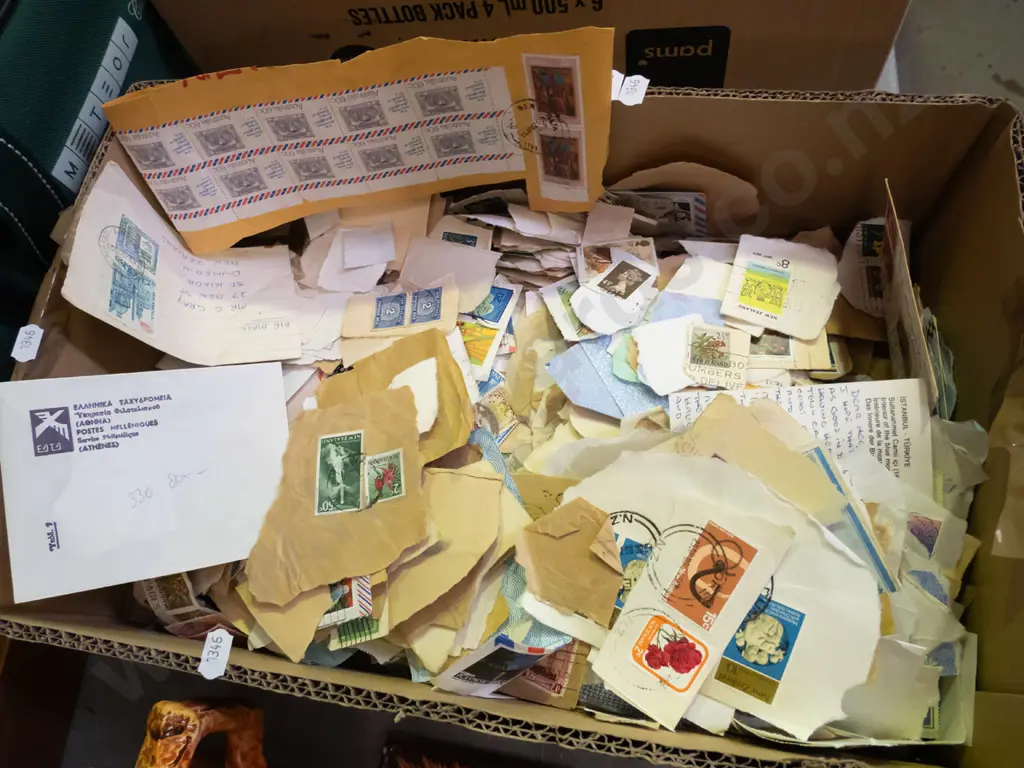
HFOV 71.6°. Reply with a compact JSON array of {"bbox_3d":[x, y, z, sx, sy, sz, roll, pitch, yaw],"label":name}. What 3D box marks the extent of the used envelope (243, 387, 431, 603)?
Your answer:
[{"bbox_3d":[-0.089,0.055,0.355,0.096,0.007,0.101,-13,66,7],"label":"used envelope"}]

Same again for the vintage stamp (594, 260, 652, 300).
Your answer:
[{"bbox_3d":[0.059,-0.054,0.370,0.018,0.001,0.022,33,64,28],"label":"vintage stamp"}]

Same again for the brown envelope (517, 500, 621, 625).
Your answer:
[{"bbox_3d":[0.029,0.076,0.316,0.052,0.004,0.048,24,79,11],"label":"brown envelope"}]

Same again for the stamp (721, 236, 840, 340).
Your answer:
[{"bbox_3d":[0.129,-0.046,0.338,0.051,0.002,0.049,16,74,14],"label":"stamp"}]

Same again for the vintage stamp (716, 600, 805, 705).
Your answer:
[{"bbox_3d":[0.103,0.110,0.296,0.025,0.001,0.040,22,83,13],"label":"vintage stamp"}]

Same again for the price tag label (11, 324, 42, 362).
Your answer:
[{"bbox_3d":[-0.223,-0.019,0.328,0.013,0.001,0.019,7,72,11],"label":"price tag label"}]

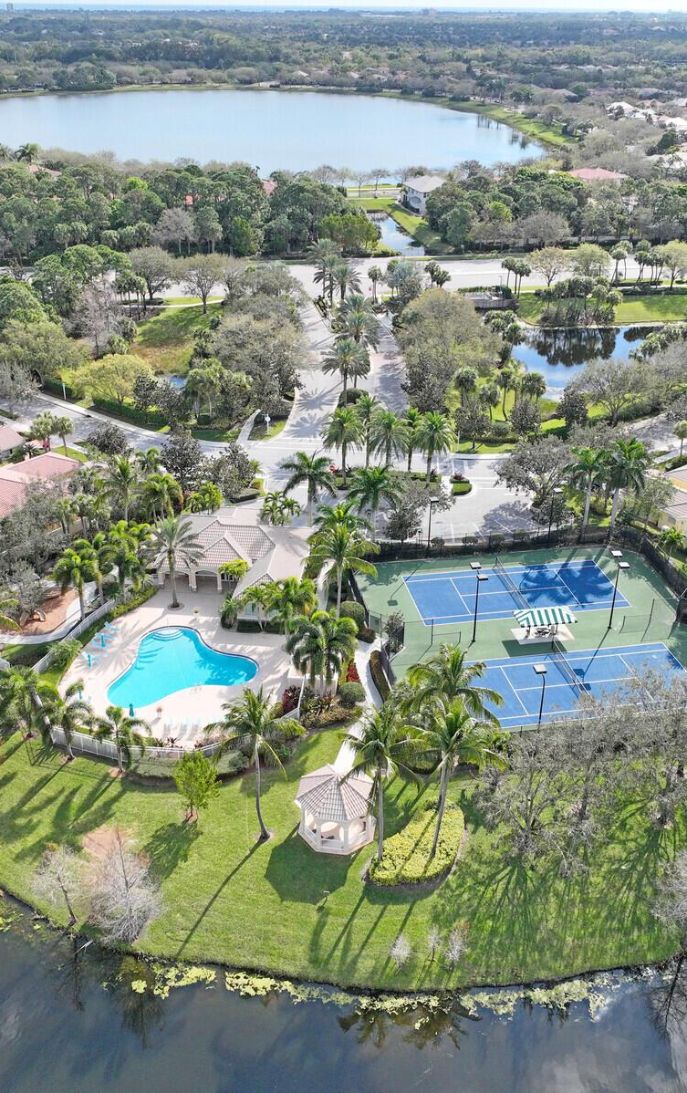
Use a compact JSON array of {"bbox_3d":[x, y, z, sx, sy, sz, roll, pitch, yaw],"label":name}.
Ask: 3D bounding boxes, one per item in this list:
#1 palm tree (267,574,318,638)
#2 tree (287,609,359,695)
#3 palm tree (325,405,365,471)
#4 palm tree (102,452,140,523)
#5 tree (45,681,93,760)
[{"bbox_3d":[-5.291,7.151,103.375,5.000,8.600,5.000,1,28,0],"label":"palm tree"},{"bbox_3d":[-1.971,10.786,96.136,6.500,9.240,6.000,1,28,0],"label":"tree"},{"bbox_3d":[0.178,-13.628,139.309,5.700,11.320,5.600,1,28,0],"label":"palm tree"},{"bbox_3d":[-27.848,-6.829,127.100,5.800,10.200,5.800,1,28,0],"label":"palm tree"},{"bbox_3d":[-23.575,15.300,87.966,4.200,8.310,4.200,0,28,0],"label":"tree"}]

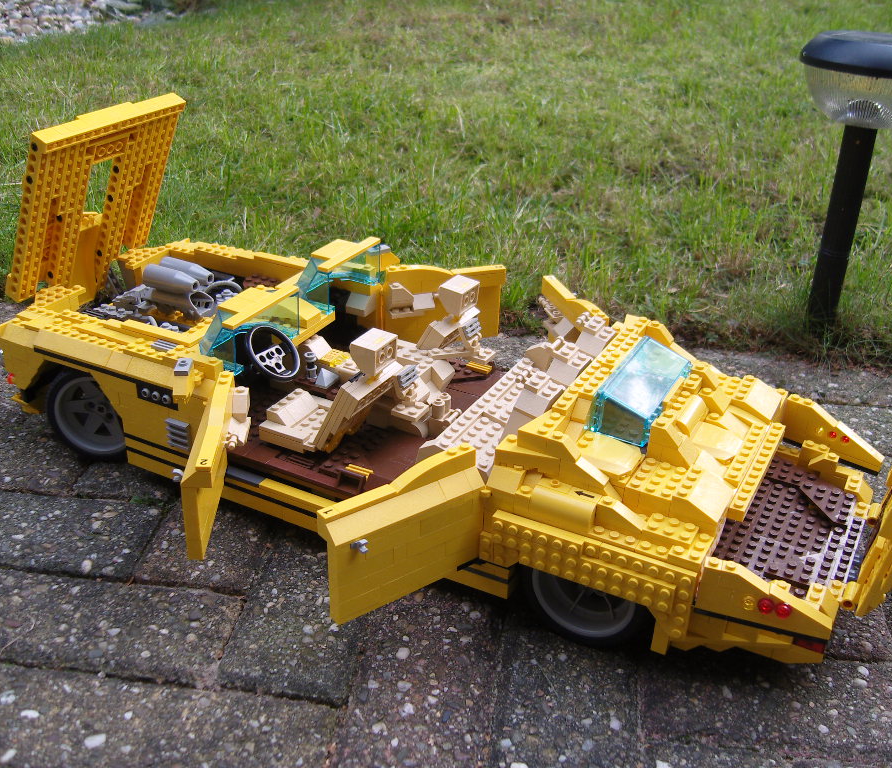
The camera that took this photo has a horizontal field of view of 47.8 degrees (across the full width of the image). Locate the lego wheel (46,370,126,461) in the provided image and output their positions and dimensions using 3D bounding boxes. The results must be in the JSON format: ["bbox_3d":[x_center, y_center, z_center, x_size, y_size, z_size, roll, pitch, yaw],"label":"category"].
[{"bbox_3d":[-0.227,0.015,0.676,0.069,0.069,0.036,7,24,12],"label":"lego wheel"}]

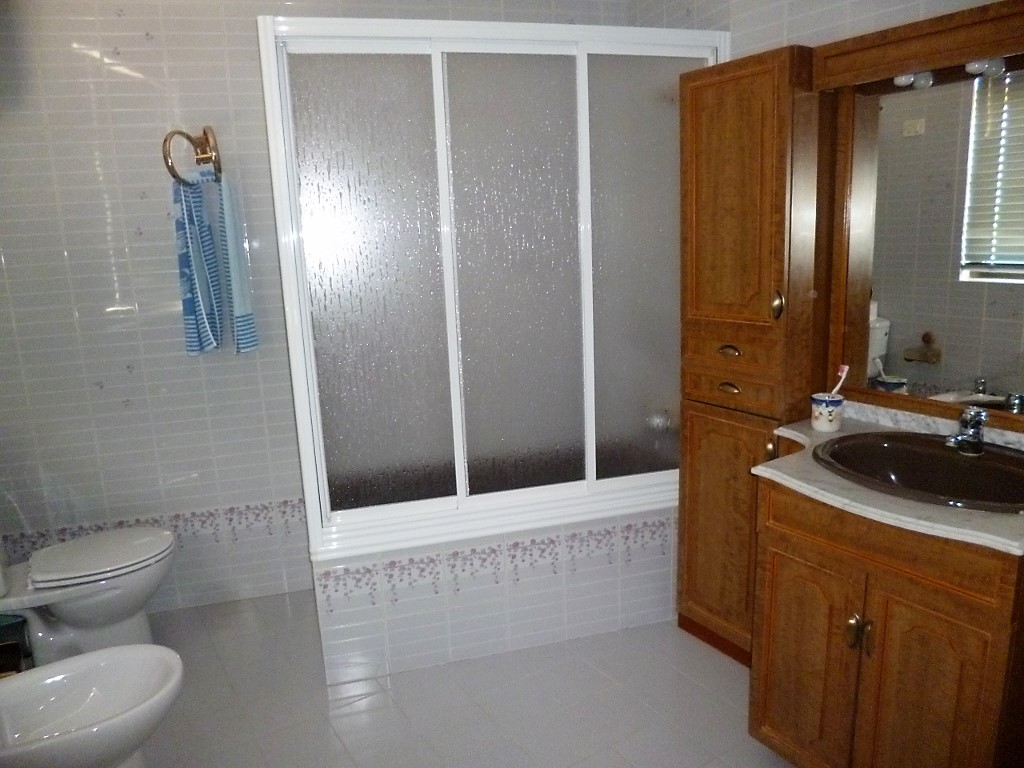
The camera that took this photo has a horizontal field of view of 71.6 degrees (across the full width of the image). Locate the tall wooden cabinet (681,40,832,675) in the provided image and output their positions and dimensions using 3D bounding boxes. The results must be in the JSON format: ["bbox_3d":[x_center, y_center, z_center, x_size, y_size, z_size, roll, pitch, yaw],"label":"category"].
[{"bbox_3d":[0.754,-0.025,2.239,0.234,1.833,0.381,-10,14,-33],"label":"tall wooden cabinet"}]

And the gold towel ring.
[{"bbox_3d":[-1.113,-0.793,2.465,0.168,0.180,0.100,-5,12,-13],"label":"gold towel ring"}]

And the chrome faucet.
[{"bbox_3d":[1.100,0.116,1.713,0.130,0.112,0.062,-10,14,-33],"label":"chrome faucet"}]

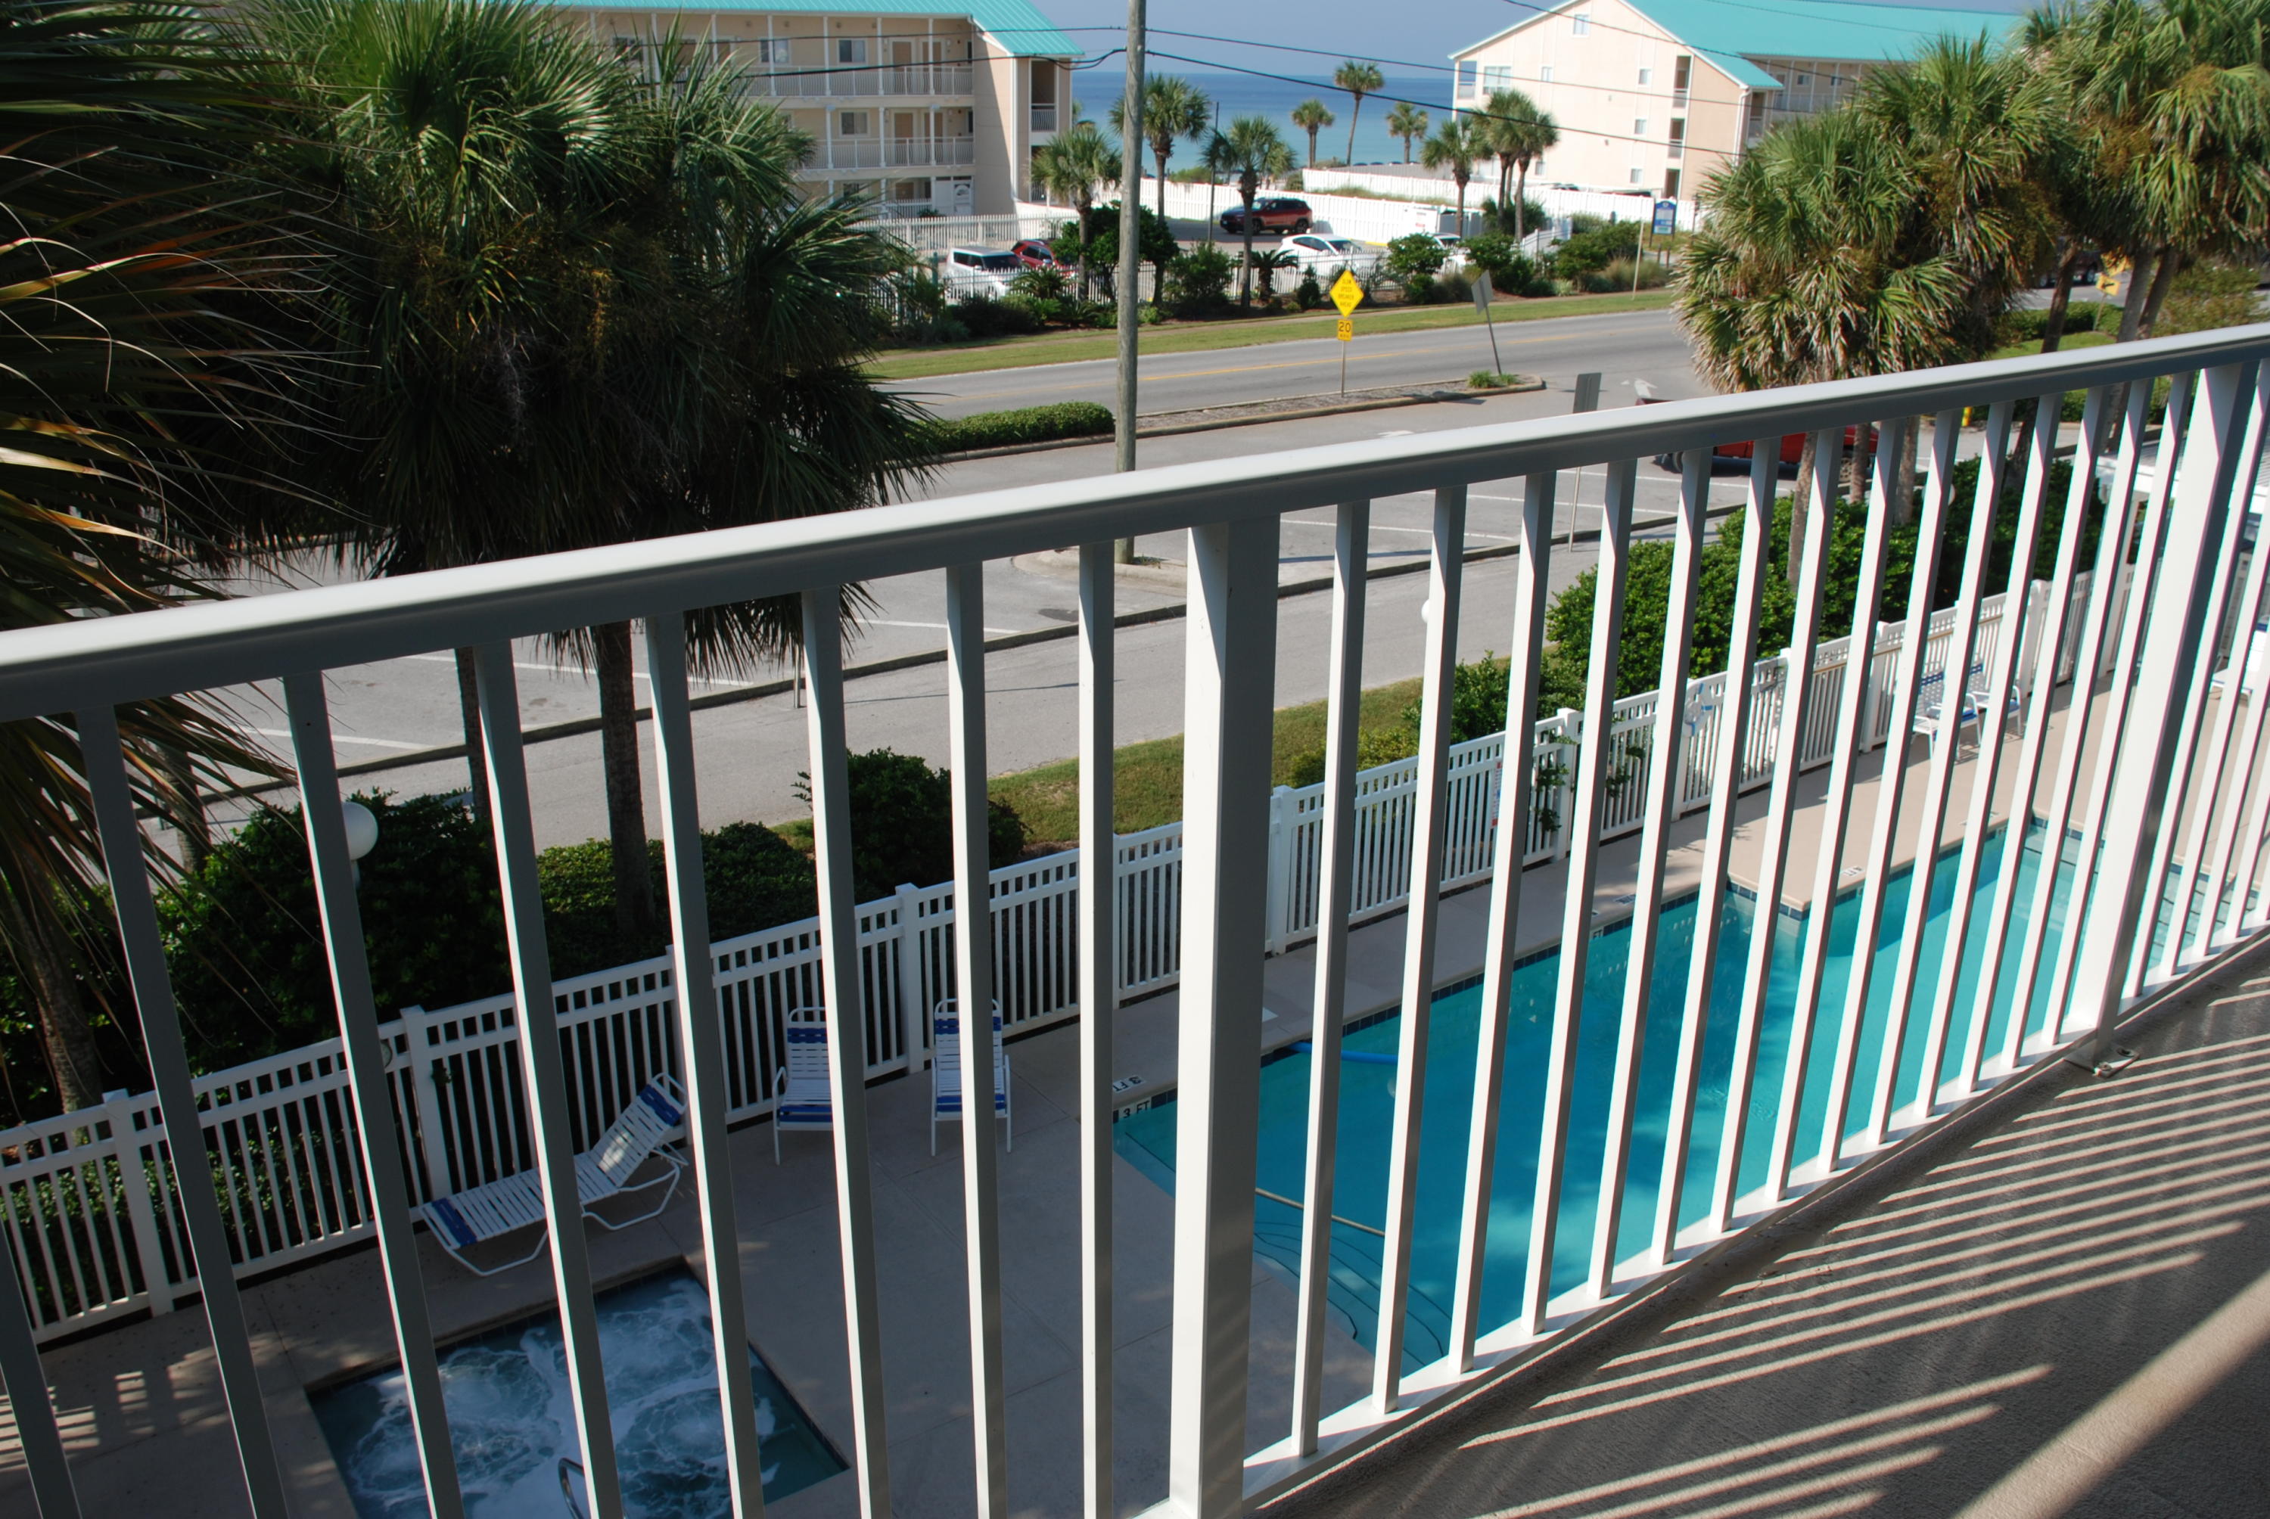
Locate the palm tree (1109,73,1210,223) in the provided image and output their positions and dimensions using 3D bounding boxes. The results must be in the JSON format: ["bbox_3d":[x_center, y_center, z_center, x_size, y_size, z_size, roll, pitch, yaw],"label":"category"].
[{"bbox_3d":[0.780,-17.721,59.525,3.200,7.000,3.200,1,20,0],"label":"palm tree"}]

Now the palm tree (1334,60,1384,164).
[{"bbox_3d":[14.586,-41.544,123.132,3.300,7.500,3.200,3,20,6],"label":"palm tree"}]

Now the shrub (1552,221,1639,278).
[{"bbox_3d":[17.819,-19.739,73.049,3.400,2.100,2.700,6,20,12],"label":"shrub"}]

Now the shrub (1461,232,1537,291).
[{"bbox_3d":[12.944,-17.725,67.428,2.700,2.000,2.400,5,20,10],"label":"shrub"}]

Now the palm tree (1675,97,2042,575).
[{"bbox_3d":[9.290,-5.085,25.227,4.200,7.000,4.000,8,21,19],"label":"palm tree"}]

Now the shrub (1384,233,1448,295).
[{"bbox_3d":[9.757,-16.899,65.019,2.192,2.150,2.192,4,20,8],"label":"shrub"}]

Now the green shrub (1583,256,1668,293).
[{"bbox_3d":[17.688,-17.540,68.317,3.000,1.200,2.000,6,21,13],"label":"green shrub"}]

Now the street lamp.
[{"bbox_3d":[-4.973,1.633,12.381,0.400,2.900,0.400,-8,22,-23],"label":"street lamp"}]

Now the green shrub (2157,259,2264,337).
[{"bbox_3d":[31.032,-13.072,54.640,3.050,2.600,2.700,12,23,27],"label":"green shrub"}]

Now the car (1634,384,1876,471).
[{"bbox_3d":[12.458,-6.531,37.459,4.800,1.620,1.780,7,21,17],"label":"car"}]

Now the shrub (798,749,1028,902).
[{"bbox_3d":[-1.816,0.836,15.960,1.900,1.850,1.800,-1,20,-7],"label":"shrub"}]

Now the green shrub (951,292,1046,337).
[{"bbox_3d":[-4.064,-13.204,55.924,2.514,1.000,2.000,-1,20,-4],"label":"green shrub"}]

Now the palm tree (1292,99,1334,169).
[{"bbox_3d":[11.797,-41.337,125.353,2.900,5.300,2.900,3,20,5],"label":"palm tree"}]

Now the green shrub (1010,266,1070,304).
[{"bbox_3d":[-2.944,-14.862,59.871,1.906,1.449,1.906,0,20,-3],"label":"green shrub"}]

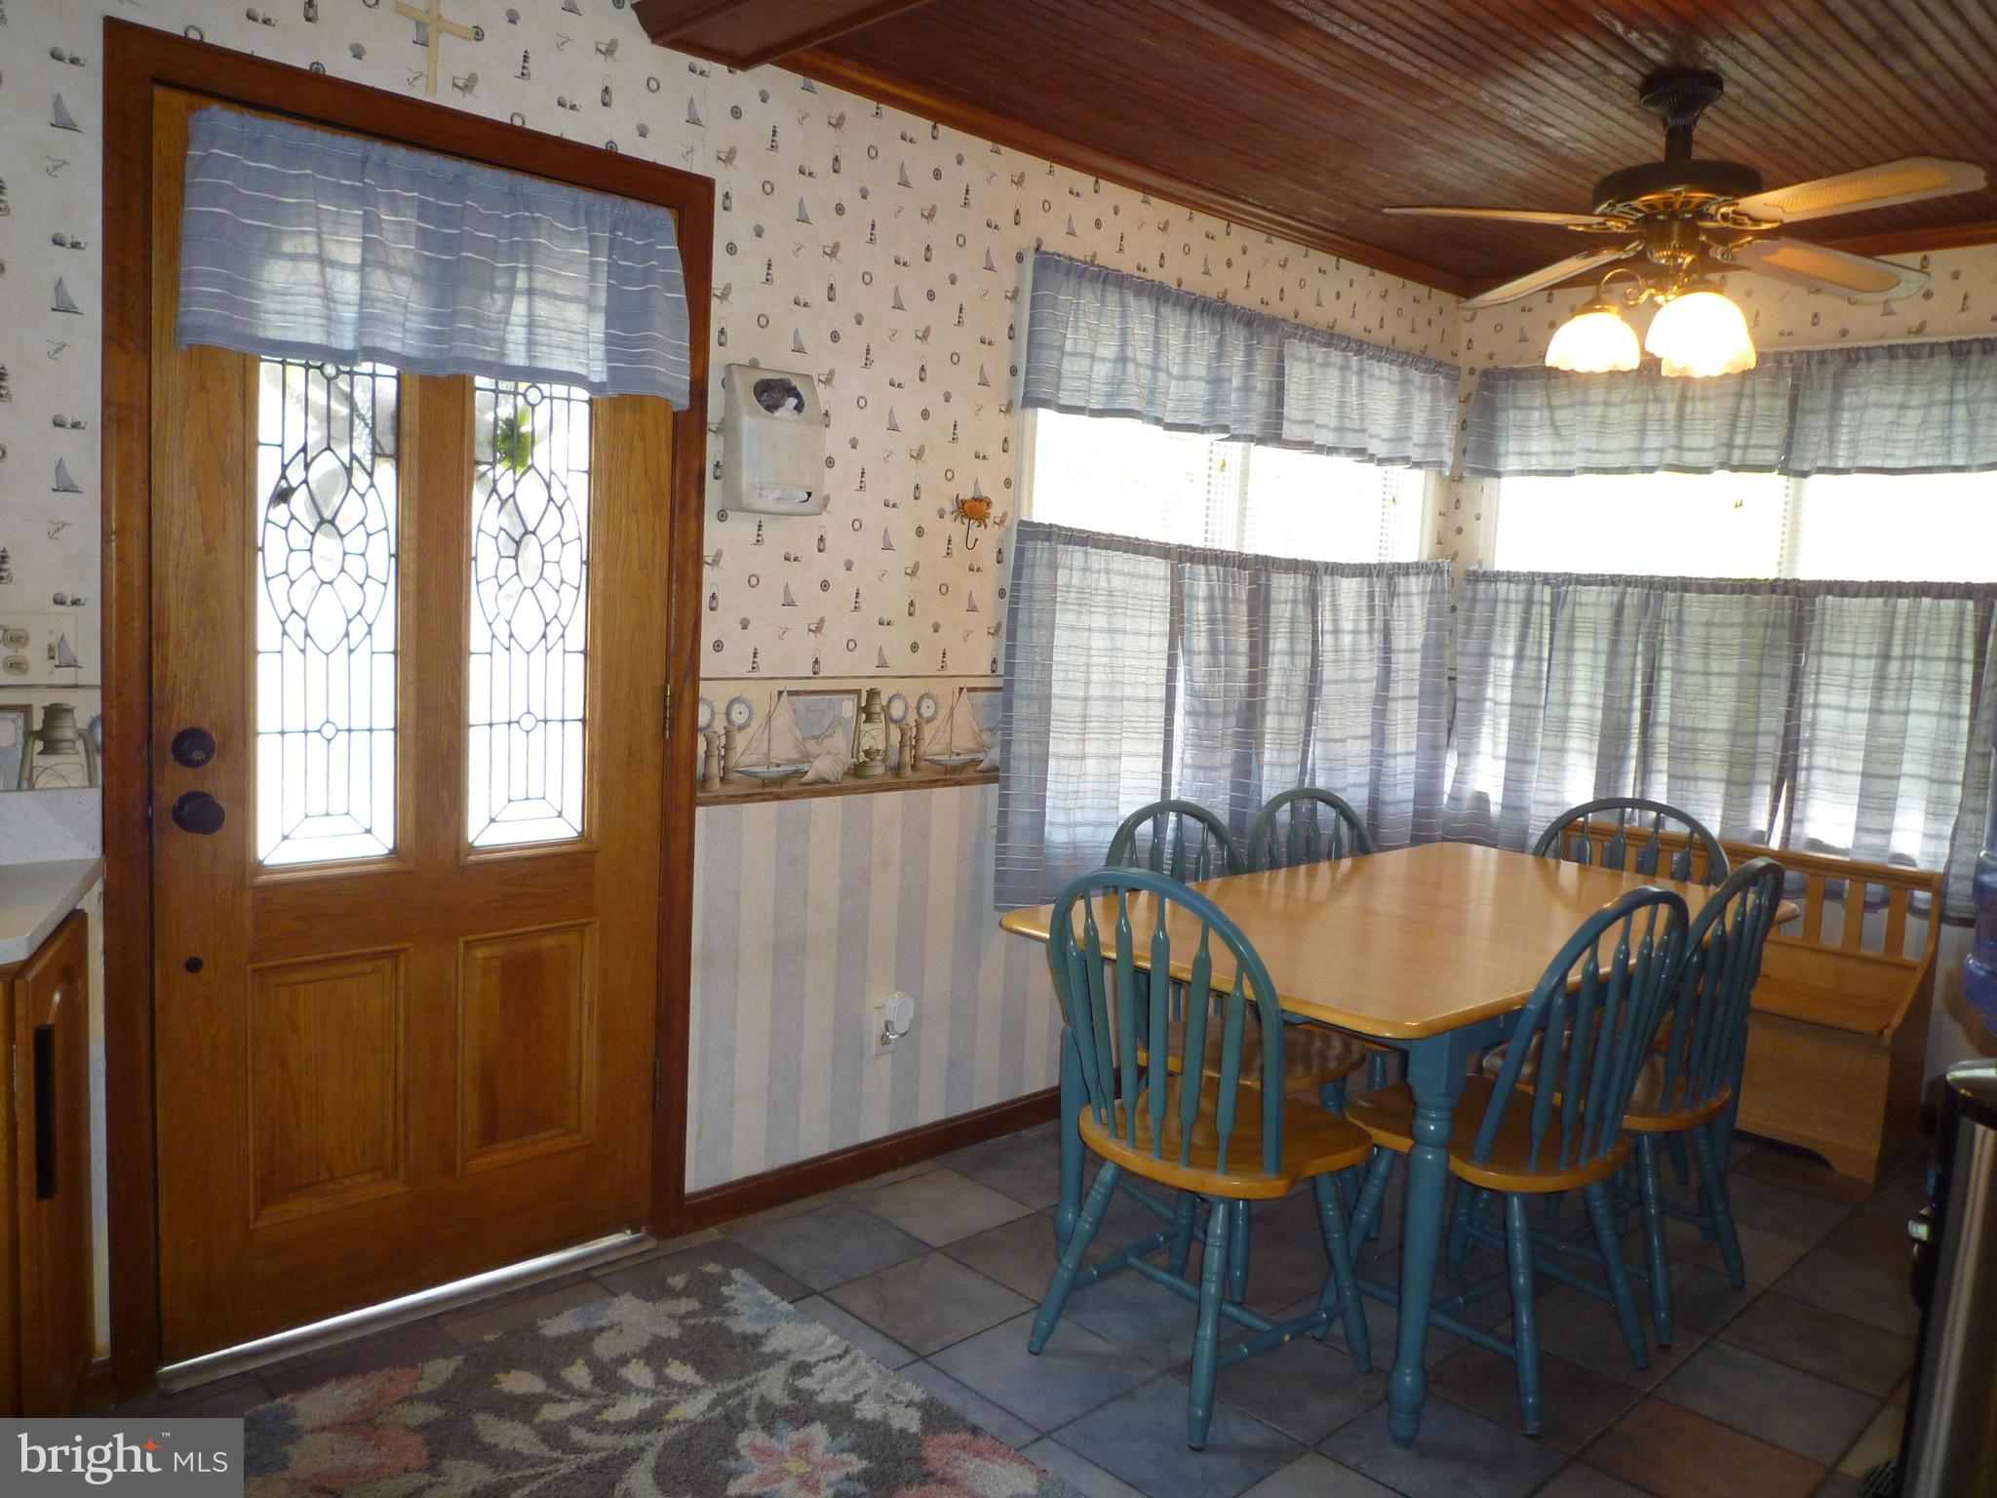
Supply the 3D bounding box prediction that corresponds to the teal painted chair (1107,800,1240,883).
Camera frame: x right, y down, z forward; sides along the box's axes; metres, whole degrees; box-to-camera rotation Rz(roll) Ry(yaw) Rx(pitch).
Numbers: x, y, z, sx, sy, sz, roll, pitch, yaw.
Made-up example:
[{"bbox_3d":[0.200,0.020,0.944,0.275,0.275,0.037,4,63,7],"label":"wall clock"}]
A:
[{"bbox_3d":[0.534,0.598,3.110,0.470,0.935,0.510,-3,9,-43],"label":"teal painted chair"}]

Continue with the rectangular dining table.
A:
[{"bbox_3d":[0.917,0.712,3.120,1.850,0.752,0.920,-3,9,-43],"label":"rectangular dining table"}]

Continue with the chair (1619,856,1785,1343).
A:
[{"bbox_3d":[1.299,0.653,3.034,0.470,0.935,0.510,-3,9,-43],"label":"chair"}]

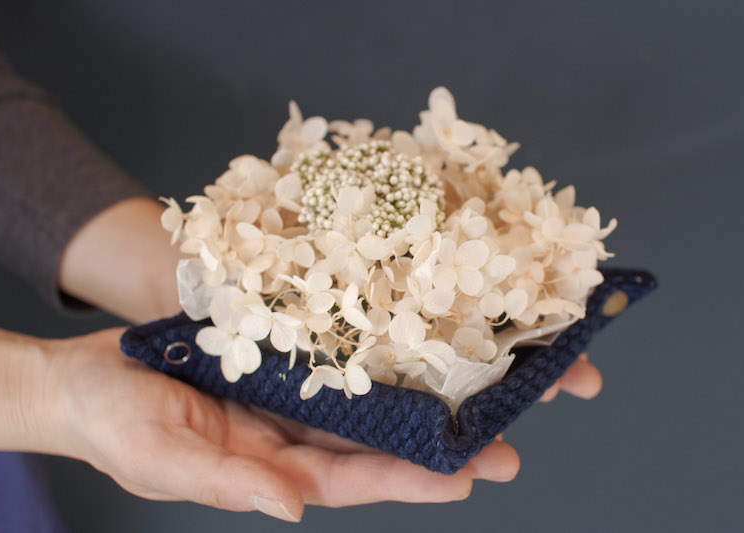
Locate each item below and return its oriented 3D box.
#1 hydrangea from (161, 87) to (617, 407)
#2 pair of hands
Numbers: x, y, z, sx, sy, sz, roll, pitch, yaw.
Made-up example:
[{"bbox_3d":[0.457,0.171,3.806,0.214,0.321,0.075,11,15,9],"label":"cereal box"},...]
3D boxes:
[{"bbox_3d":[0.009,-0.013,0.457,0.200,0.115,0.185,0,27,0],"label":"hydrangea"},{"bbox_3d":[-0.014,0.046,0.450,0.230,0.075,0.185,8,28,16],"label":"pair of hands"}]

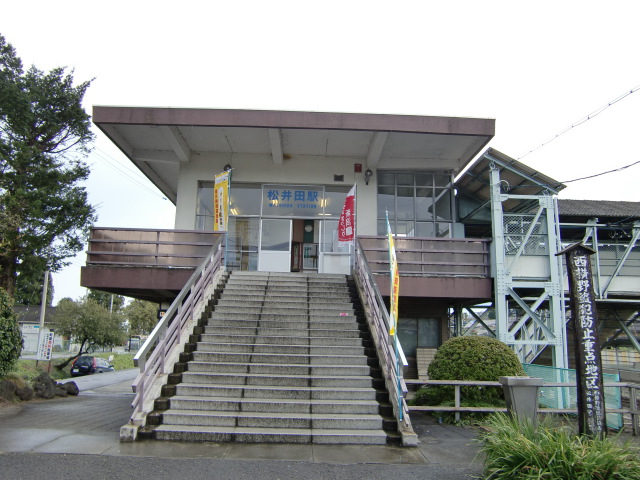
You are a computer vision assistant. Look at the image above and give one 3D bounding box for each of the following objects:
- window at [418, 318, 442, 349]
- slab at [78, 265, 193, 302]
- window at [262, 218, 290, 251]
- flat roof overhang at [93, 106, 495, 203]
[{"bbox_3d":[3.551,3.035,16.865,0.690,0.978,0.100,2,-10,-2],"label":"window"},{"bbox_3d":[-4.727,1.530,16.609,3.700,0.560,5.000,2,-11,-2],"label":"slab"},{"bbox_3d":[-1.453,-0.166,16.874,0.981,1.060,0.080,2,-10,-2],"label":"window"},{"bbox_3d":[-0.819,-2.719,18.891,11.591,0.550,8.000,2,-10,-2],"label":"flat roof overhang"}]

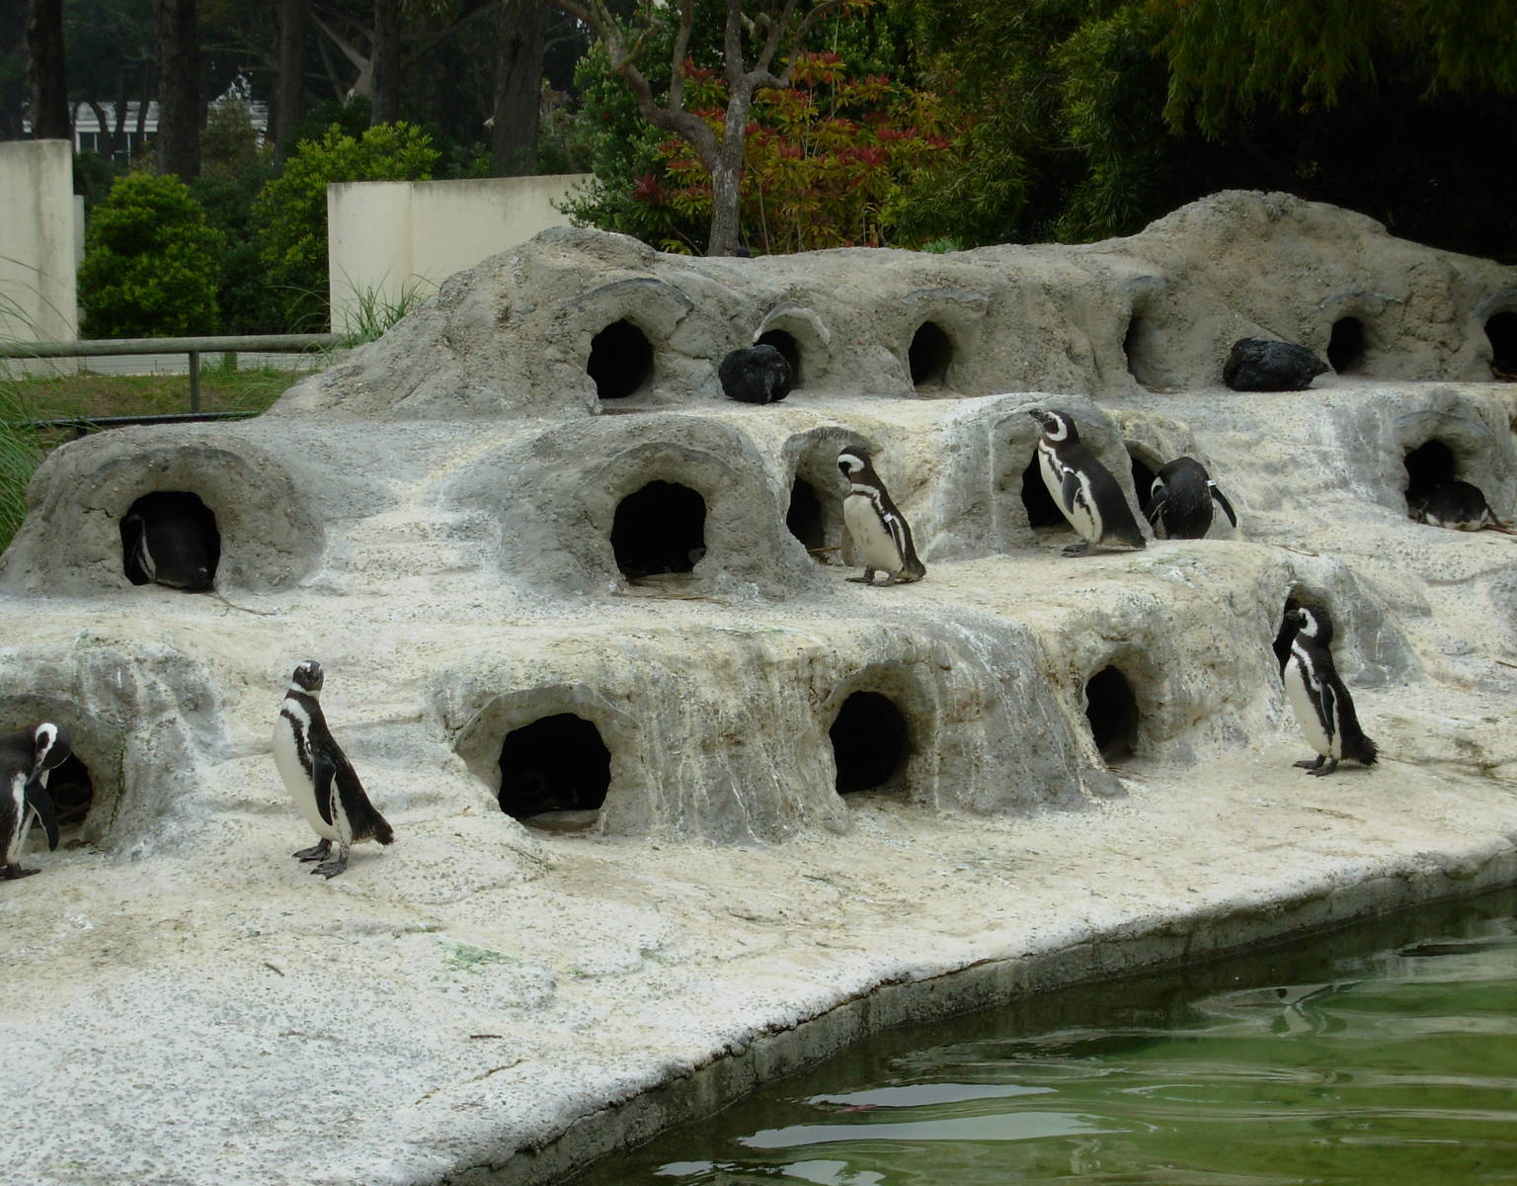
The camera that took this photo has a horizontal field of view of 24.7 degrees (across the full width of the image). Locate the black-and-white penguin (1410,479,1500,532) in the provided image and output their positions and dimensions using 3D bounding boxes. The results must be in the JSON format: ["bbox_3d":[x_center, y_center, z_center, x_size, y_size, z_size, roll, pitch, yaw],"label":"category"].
[{"bbox_3d":[3.013,-0.382,15.000,0.290,0.230,0.410,-2,4,-20],"label":"black-and-white penguin"}]

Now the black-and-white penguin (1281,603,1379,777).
[{"bbox_3d":[1.971,0.331,12.000,0.310,0.570,0.200,-2,5,-25],"label":"black-and-white penguin"}]

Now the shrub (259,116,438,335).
[{"bbox_3d":[-4.047,-3.478,34.000,1.900,2.250,1.800,0,4,0],"label":"shrub"}]

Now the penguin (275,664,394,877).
[{"bbox_3d":[-1.223,0.501,9.950,0.330,0.600,0.200,-2,5,-25],"label":"penguin"}]

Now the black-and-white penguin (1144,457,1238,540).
[{"bbox_3d":[1.758,-0.369,14.100,0.340,0.390,0.290,-1,4,-17],"label":"black-and-white penguin"}]

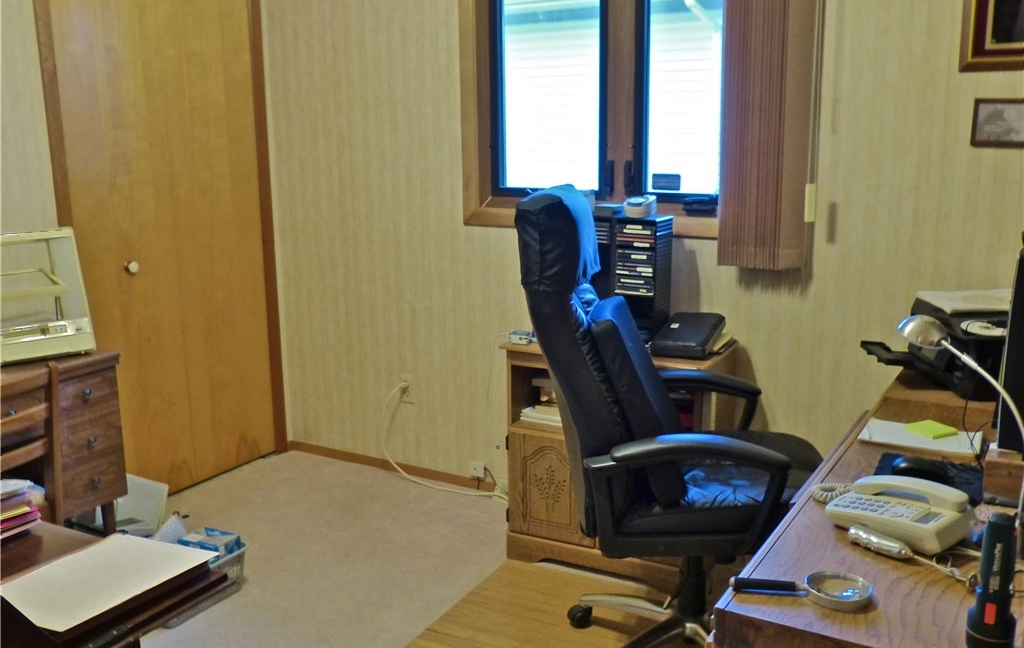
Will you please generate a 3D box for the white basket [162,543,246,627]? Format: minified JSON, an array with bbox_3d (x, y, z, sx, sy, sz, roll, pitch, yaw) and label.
[{"bbox_3d":[-1.033,0.791,2.943,0.272,0.146,0.325,6,13,29],"label":"white basket"}]

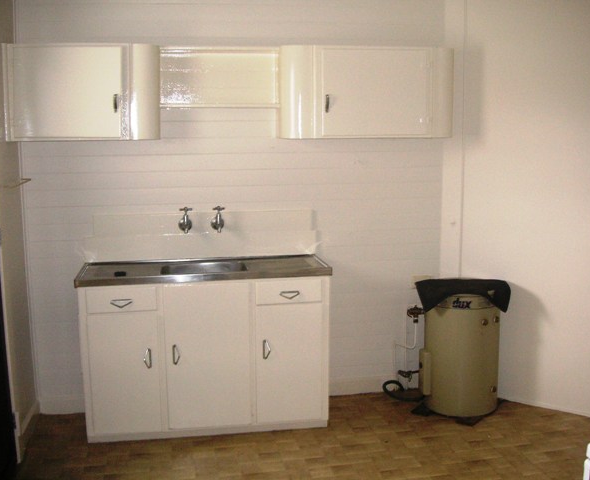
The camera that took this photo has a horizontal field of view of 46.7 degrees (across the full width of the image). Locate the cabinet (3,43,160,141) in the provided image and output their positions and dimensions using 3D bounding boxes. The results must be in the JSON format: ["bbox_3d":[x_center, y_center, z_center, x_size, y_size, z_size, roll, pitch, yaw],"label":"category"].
[{"bbox_3d":[-1.093,-0.767,3.594,0.775,0.488,0.320,-2,9,-10],"label":"cabinet"}]

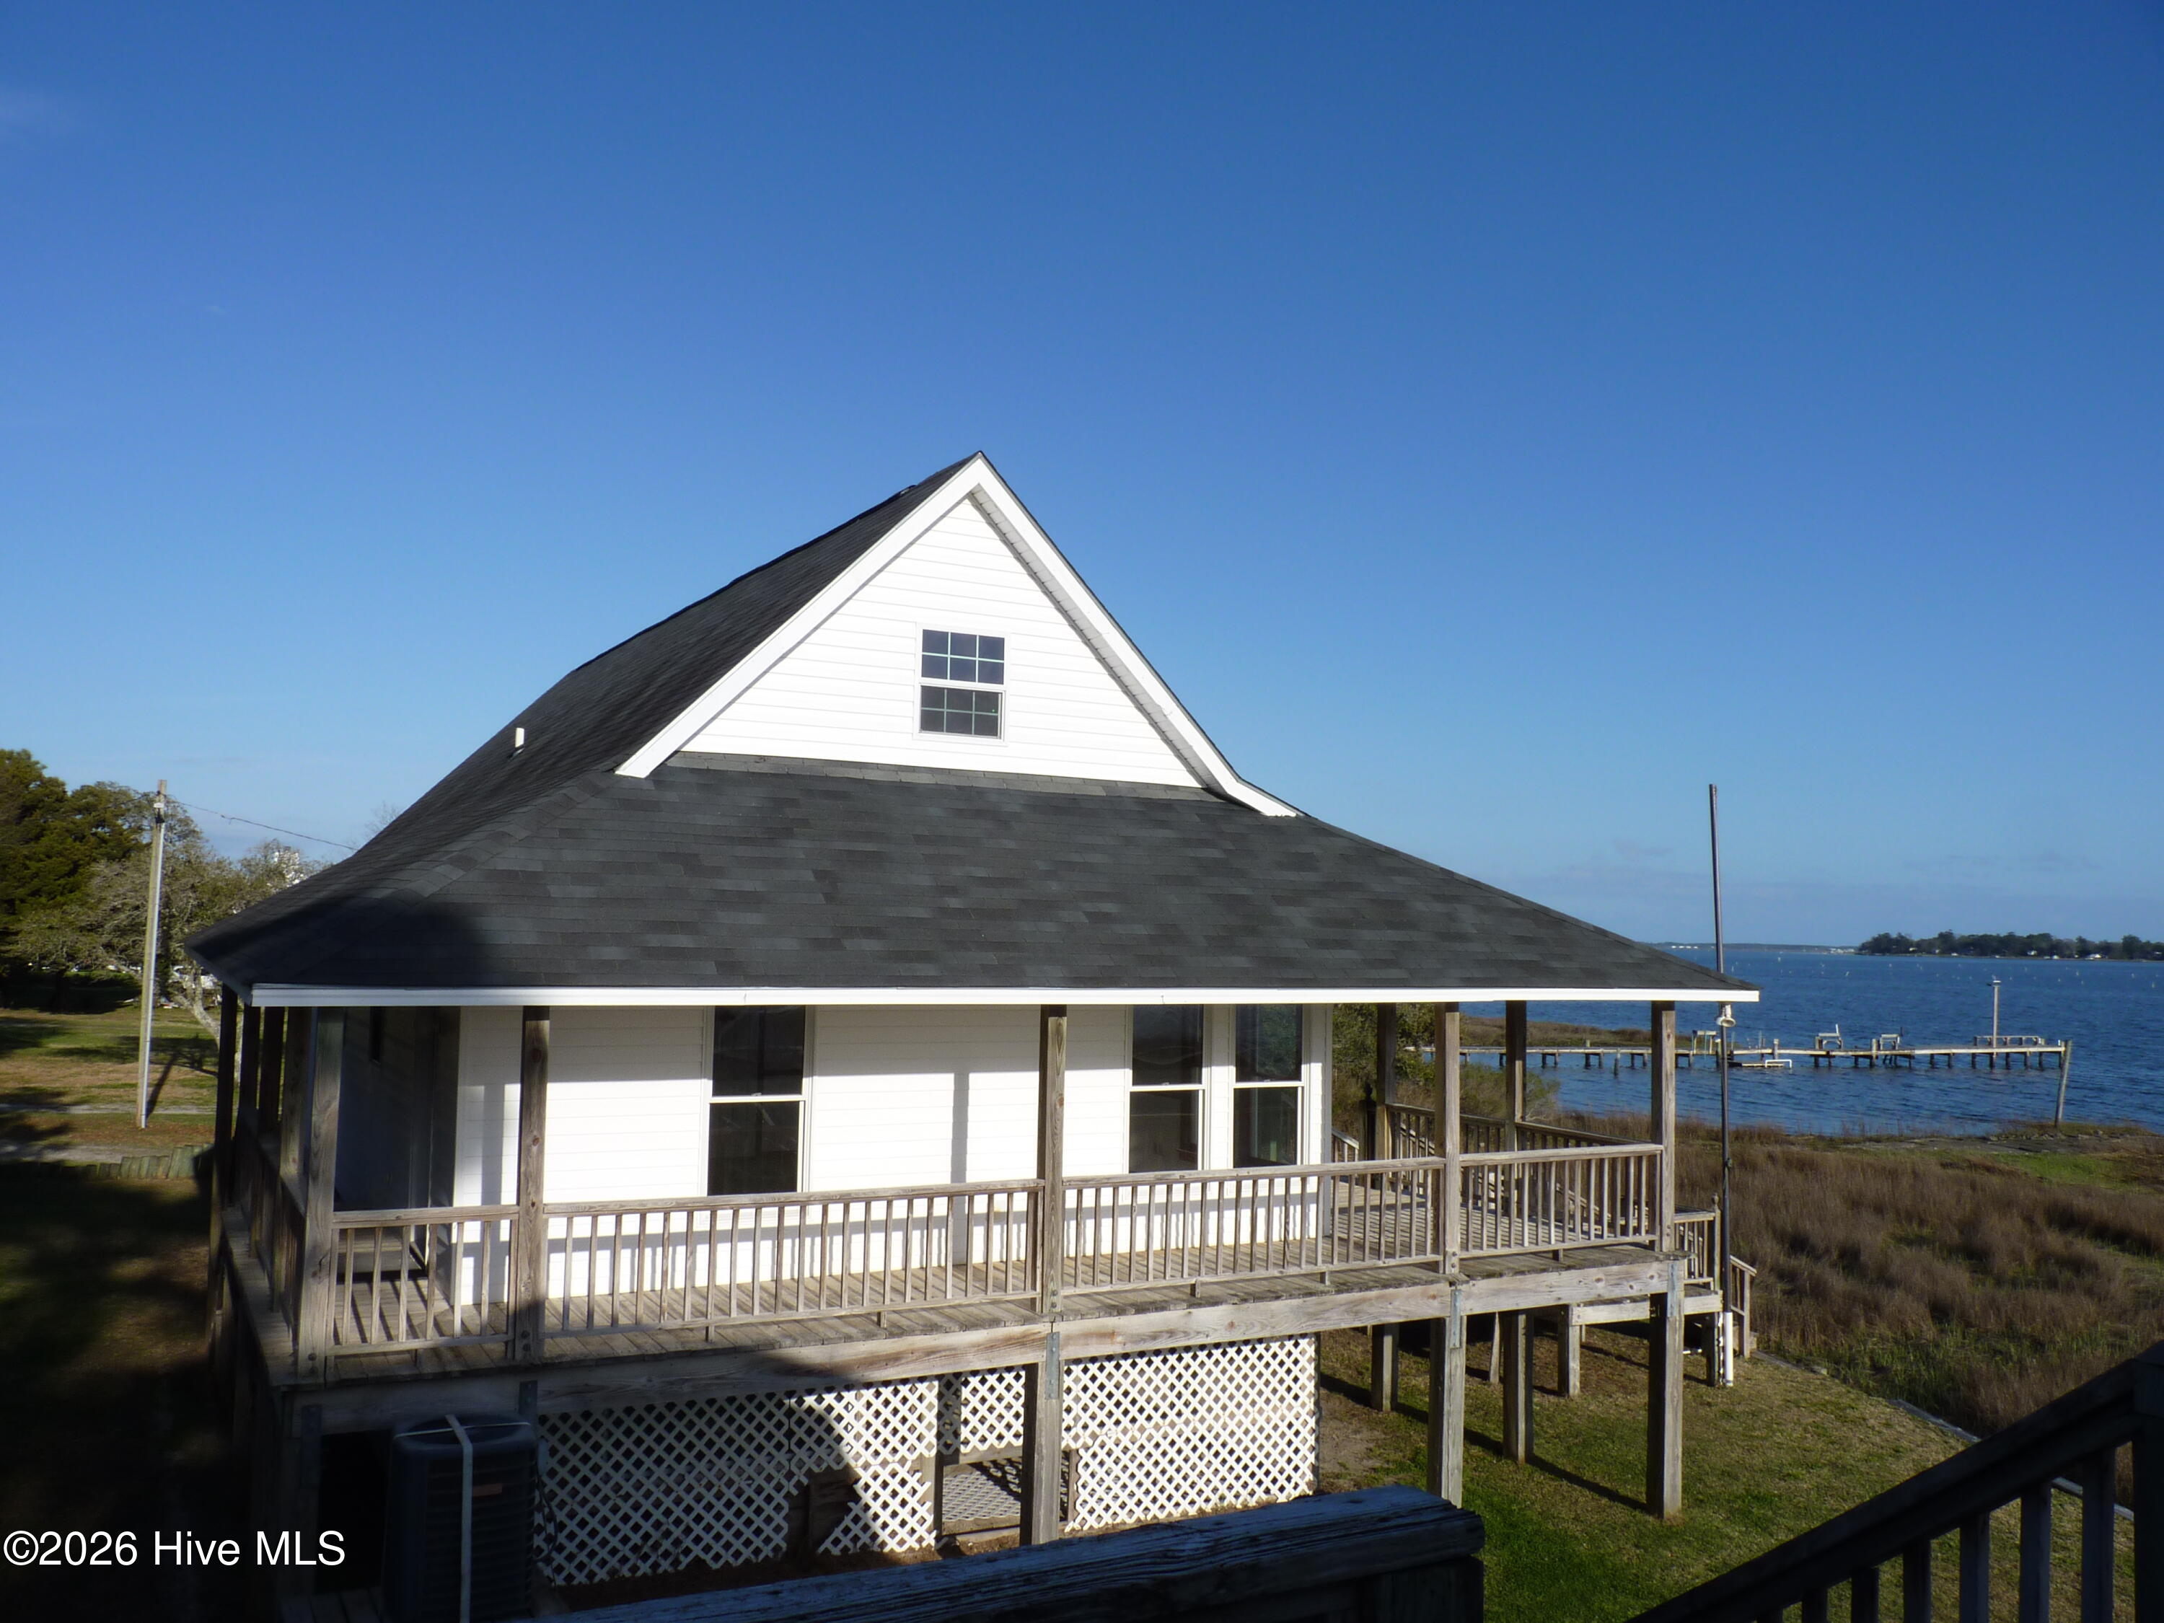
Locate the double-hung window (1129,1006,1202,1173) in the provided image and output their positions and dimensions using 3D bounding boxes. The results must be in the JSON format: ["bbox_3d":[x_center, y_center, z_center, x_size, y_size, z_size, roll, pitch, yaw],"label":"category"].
[{"bbox_3d":[0.725,2.334,14.223,0.780,1.660,0.100,4,-5,-29],"label":"double-hung window"}]

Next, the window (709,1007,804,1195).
[{"bbox_3d":[-2.391,2.131,12.466,0.780,1.660,0.100,4,-5,-29],"label":"window"}]

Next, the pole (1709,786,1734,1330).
[{"bbox_3d":[7.226,3.034,19.070,0.120,6.650,0.120,4,-5,-29],"label":"pole"}]

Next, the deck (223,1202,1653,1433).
[{"bbox_3d":[-1.322,3.823,14.918,11.000,0.300,7.250,4,-5,-29],"label":"deck"}]

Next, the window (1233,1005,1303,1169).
[{"bbox_3d":[1.638,2.393,14.738,0.780,1.660,0.100,4,-5,-29],"label":"window"}]

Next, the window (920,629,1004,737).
[{"bbox_3d":[-0.954,-1.005,13.471,0.790,0.880,0.100,4,-5,-29],"label":"window"}]

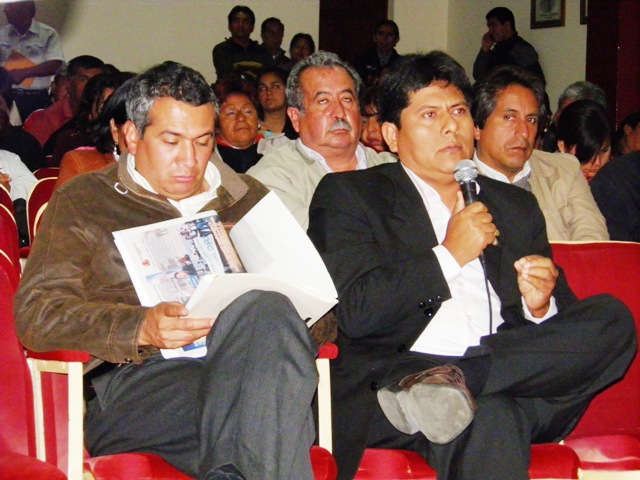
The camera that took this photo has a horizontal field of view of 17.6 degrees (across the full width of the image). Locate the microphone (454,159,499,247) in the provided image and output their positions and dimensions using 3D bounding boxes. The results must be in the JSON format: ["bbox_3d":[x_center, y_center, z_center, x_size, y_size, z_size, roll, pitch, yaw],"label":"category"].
[{"bbox_3d":[0.309,-0.087,4.243,0.052,0.168,0.052,-10,-17,0],"label":"microphone"}]

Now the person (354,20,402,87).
[{"bbox_3d":[0.458,-0.766,15.037,0.480,1.650,0.300,1,3,-2],"label":"person"}]

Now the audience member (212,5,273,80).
[{"bbox_3d":[-0.570,-0.809,14.638,0.500,1.690,0.330,1,3,-9],"label":"audience member"}]

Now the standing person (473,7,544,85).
[{"bbox_3d":[1.299,-0.762,14.338,0.420,1.690,0.480,-1,3,-37],"label":"standing person"}]

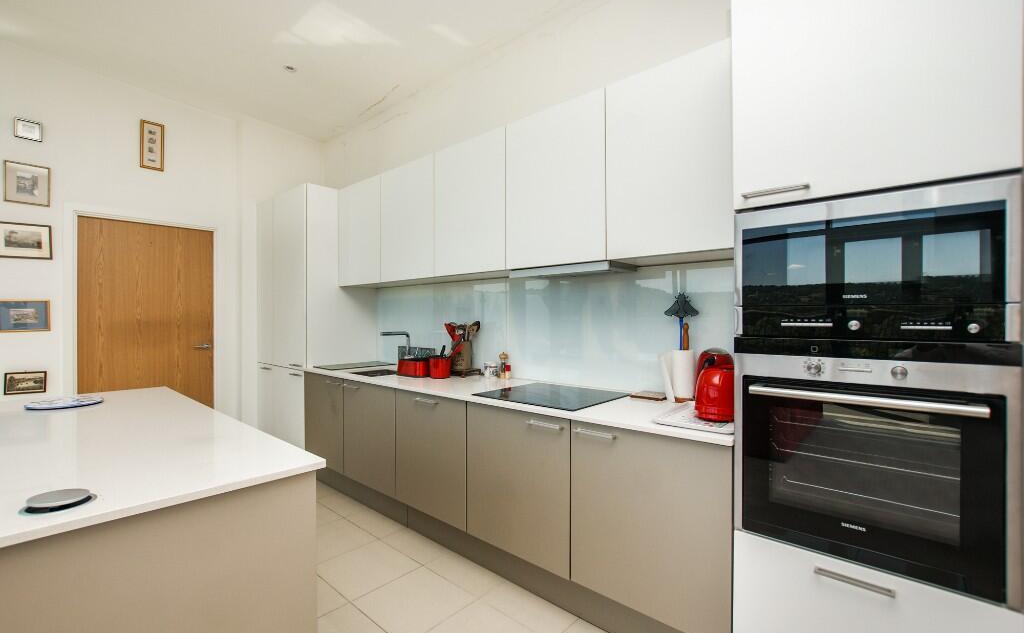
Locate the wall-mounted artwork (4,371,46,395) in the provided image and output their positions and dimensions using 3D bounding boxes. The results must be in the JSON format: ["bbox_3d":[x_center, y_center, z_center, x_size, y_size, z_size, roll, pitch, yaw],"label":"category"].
[{"bbox_3d":[-3.276,0.449,2.876,0.020,0.139,0.185,0,0,40],"label":"wall-mounted artwork"}]

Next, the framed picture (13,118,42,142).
[{"bbox_3d":[-3.273,-1.262,2.887,0.020,0.128,0.122,0,0,40],"label":"framed picture"}]

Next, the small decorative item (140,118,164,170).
[{"bbox_3d":[-2.904,-1.381,3.451,0.022,0.380,0.144,0,0,40],"label":"small decorative item"}]

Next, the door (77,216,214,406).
[{"bbox_3d":[-2.946,0.254,3.489,0.045,2.010,0.856,0,0,40],"label":"door"}]

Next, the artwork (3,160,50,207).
[{"bbox_3d":[-3.334,-0.910,2.938,0.022,0.277,0.209,0,0,40],"label":"artwork"}]

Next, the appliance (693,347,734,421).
[{"bbox_3d":[0.802,0.253,1.652,0.188,0.247,0.210,0,0,40],"label":"appliance"}]

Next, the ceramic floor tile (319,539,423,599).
[{"bbox_3d":[-0.729,1.263,2.138,0.395,0.010,0.395,0,0,40],"label":"ceramic floor tile"}]

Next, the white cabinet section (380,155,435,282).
[{"bbox_3d":[-0.611,-0.639,3.029,0.600,0.780,0.345,0,0,40],"label":"white cabinet section"}]

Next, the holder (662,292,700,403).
[{"bbox_3d":[0.772,0.146,1.964,0.160,0.476,0.140,0,0,40],"label":"holder"}]

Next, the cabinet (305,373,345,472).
[{"bbox_3d":[-1.187,0.748,3.297,0.597,0.645,0.560,0,0,40],"label":"cabinet"}]

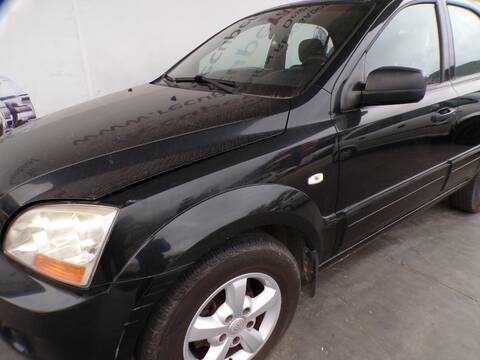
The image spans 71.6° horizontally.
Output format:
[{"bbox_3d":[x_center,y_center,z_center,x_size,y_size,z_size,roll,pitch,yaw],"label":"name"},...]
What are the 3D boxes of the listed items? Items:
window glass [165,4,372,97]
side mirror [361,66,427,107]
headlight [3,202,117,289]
[{"bbox_3d":[0.025,-0.795,2.030,0.853,0.150,1.400,-48,40,-14],"label":"window glass"},{"bbox_3d":[0.665,-0.402,1.418,0.230,0.165,0.130,19,29,40],"label":"side mirror"},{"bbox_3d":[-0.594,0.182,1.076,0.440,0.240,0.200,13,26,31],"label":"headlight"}]

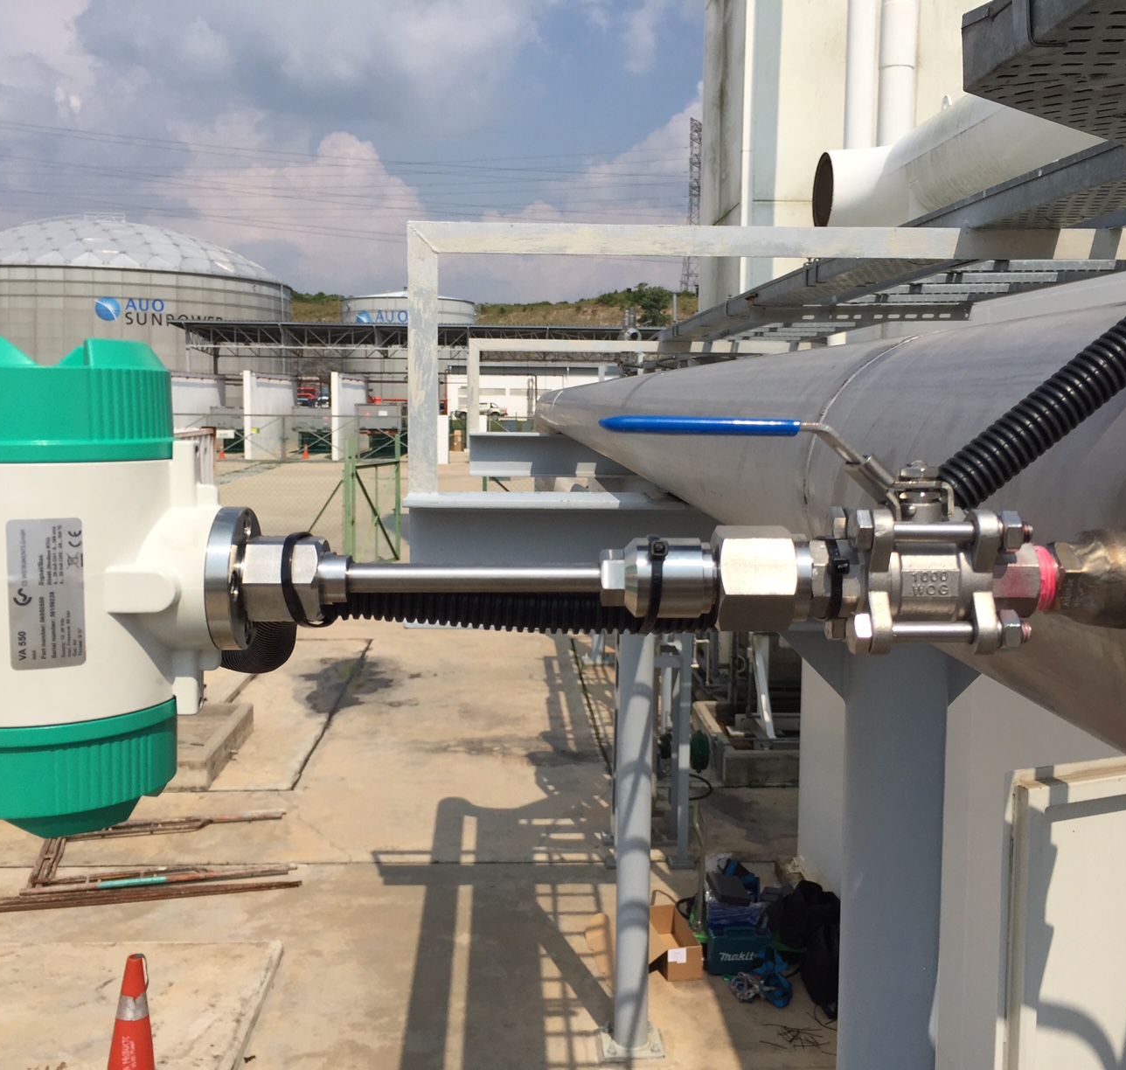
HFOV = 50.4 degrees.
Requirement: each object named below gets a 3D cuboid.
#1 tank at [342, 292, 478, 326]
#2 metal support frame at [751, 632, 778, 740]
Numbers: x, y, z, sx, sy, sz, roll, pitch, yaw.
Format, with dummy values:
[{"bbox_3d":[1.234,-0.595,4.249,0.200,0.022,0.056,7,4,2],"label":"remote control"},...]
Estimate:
[{"bbox_3d":[-18.339,-21.203,142.231,15.500,15.450,15.500,0,7,-7],"label":"tank"},{"bbox_3d":[1.734,1.256,10.222,0.150,0.870,0.500,0,7,-3],"label":"metal support frame"}]

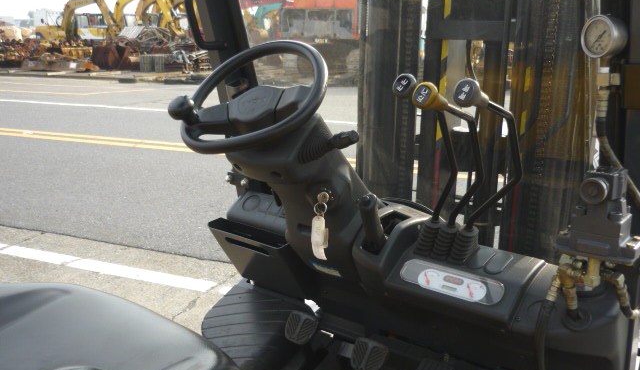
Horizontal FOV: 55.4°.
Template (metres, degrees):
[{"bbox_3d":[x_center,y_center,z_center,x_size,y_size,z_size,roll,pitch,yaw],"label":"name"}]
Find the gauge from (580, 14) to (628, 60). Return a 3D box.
[{"bbox_3d":[0.470,-0.244,1.003,0.038,0.069,0.069,-8,16,-21],"label":"gauge"}]

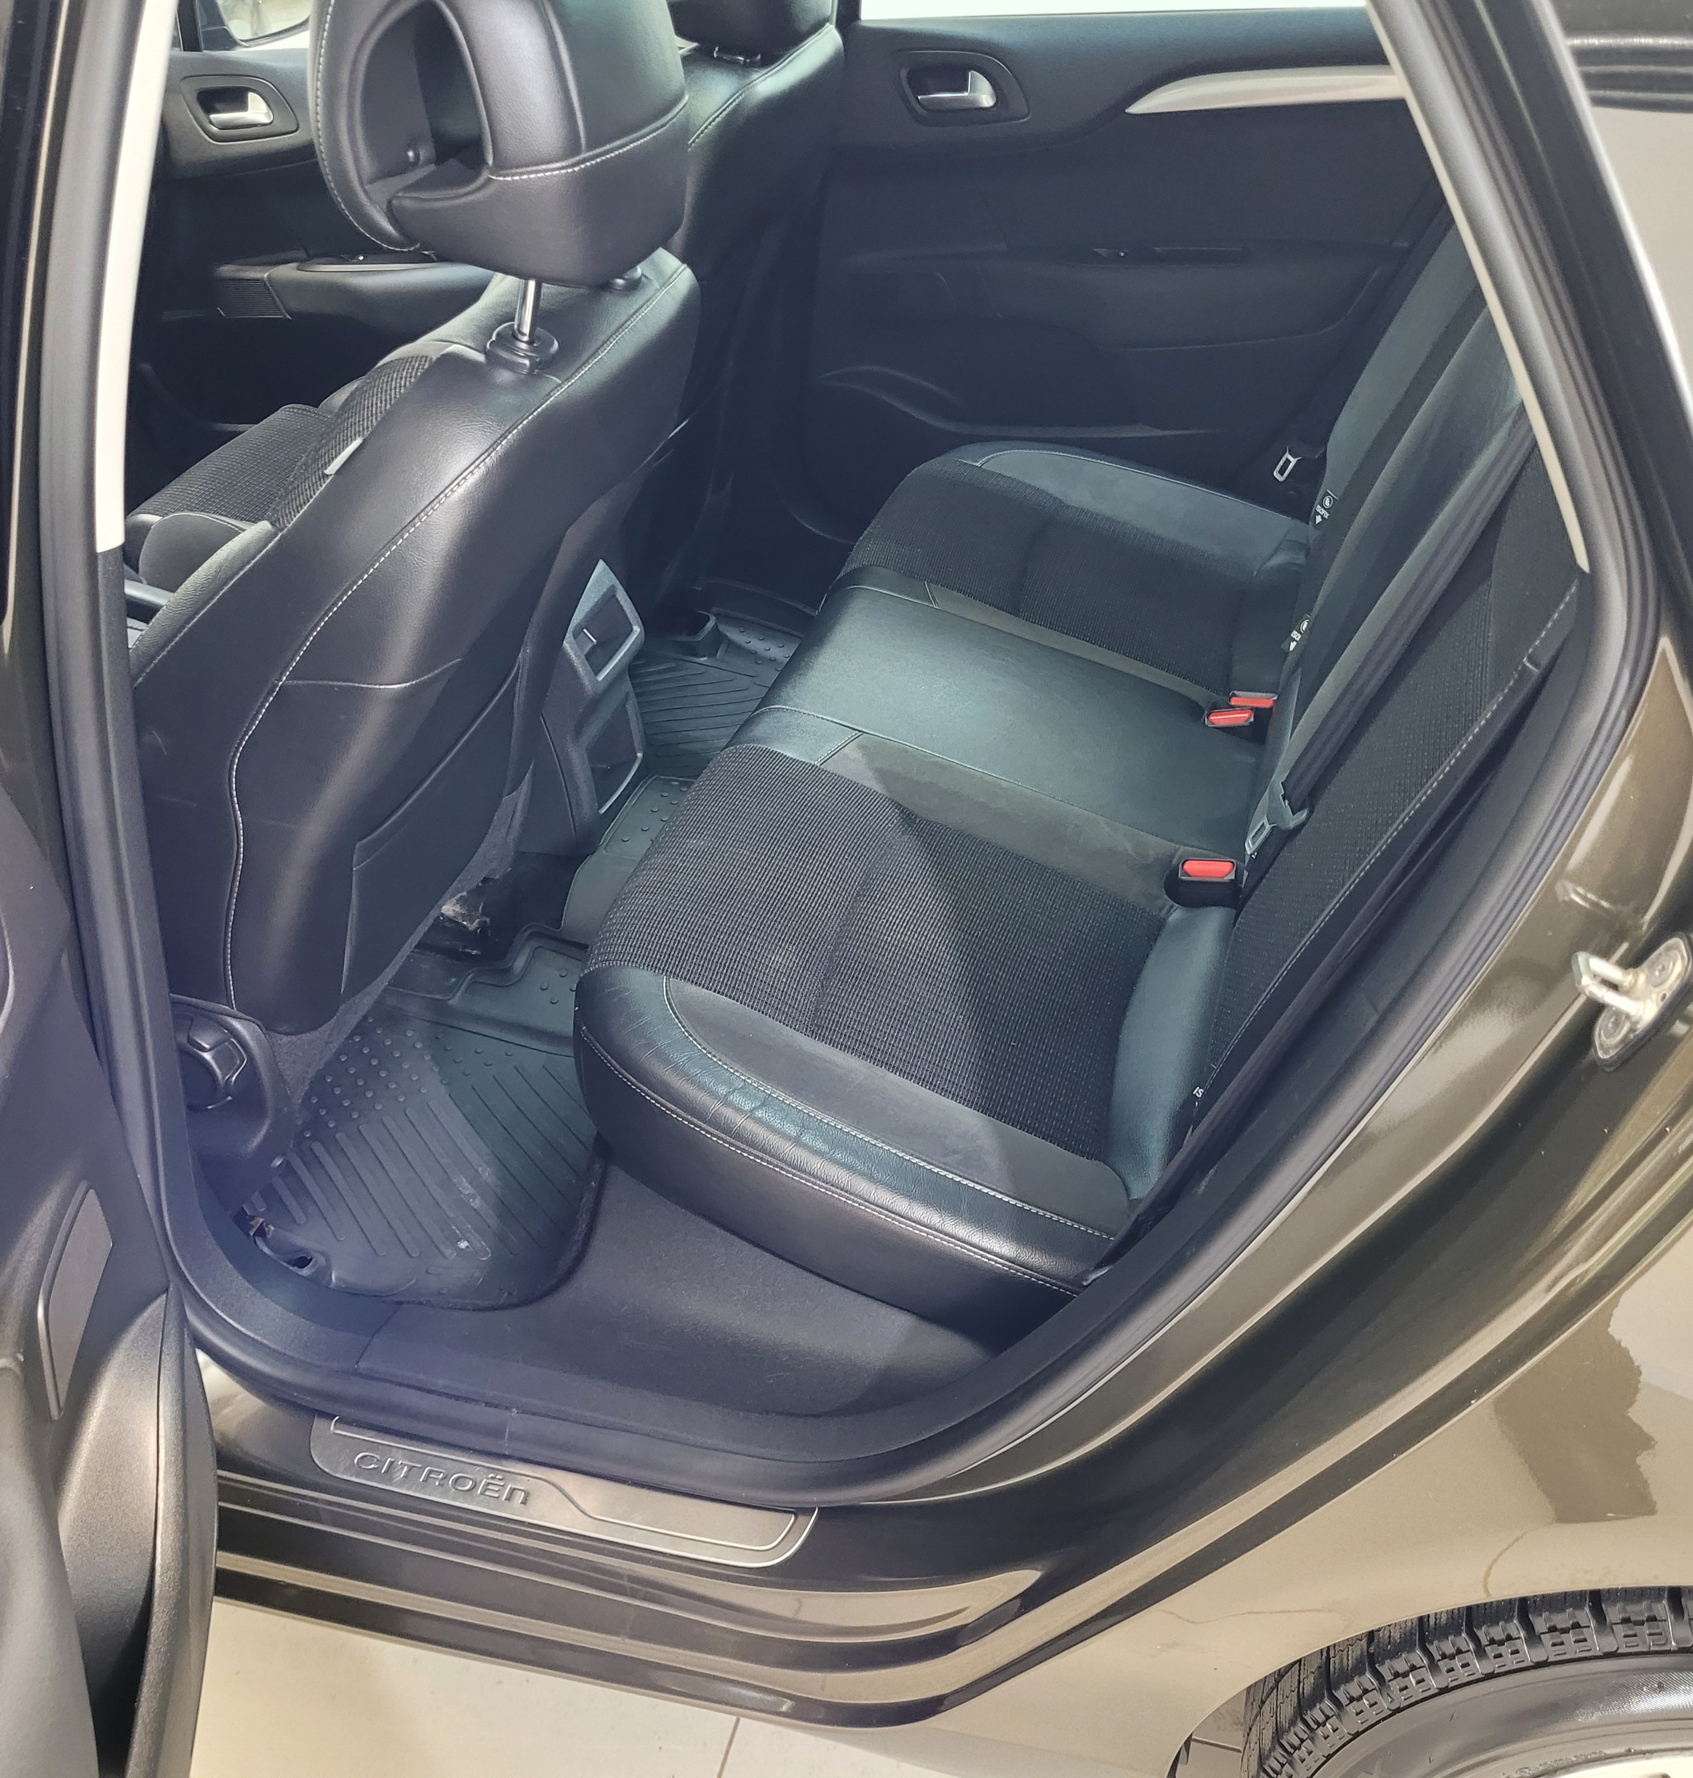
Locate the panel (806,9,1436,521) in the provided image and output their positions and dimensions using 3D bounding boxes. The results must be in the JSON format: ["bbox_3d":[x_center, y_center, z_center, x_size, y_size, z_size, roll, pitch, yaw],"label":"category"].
[{"bbox_3d":[0.344,-0.687,2.092,0.830,0.620,0.130,8,38,16],"label":"panel"}]

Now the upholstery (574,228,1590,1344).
[{"bbox_3d":[0.306,-0.260,1.490,0.780,0.640,1.280,8,38,16],"label":"upholstery"}]

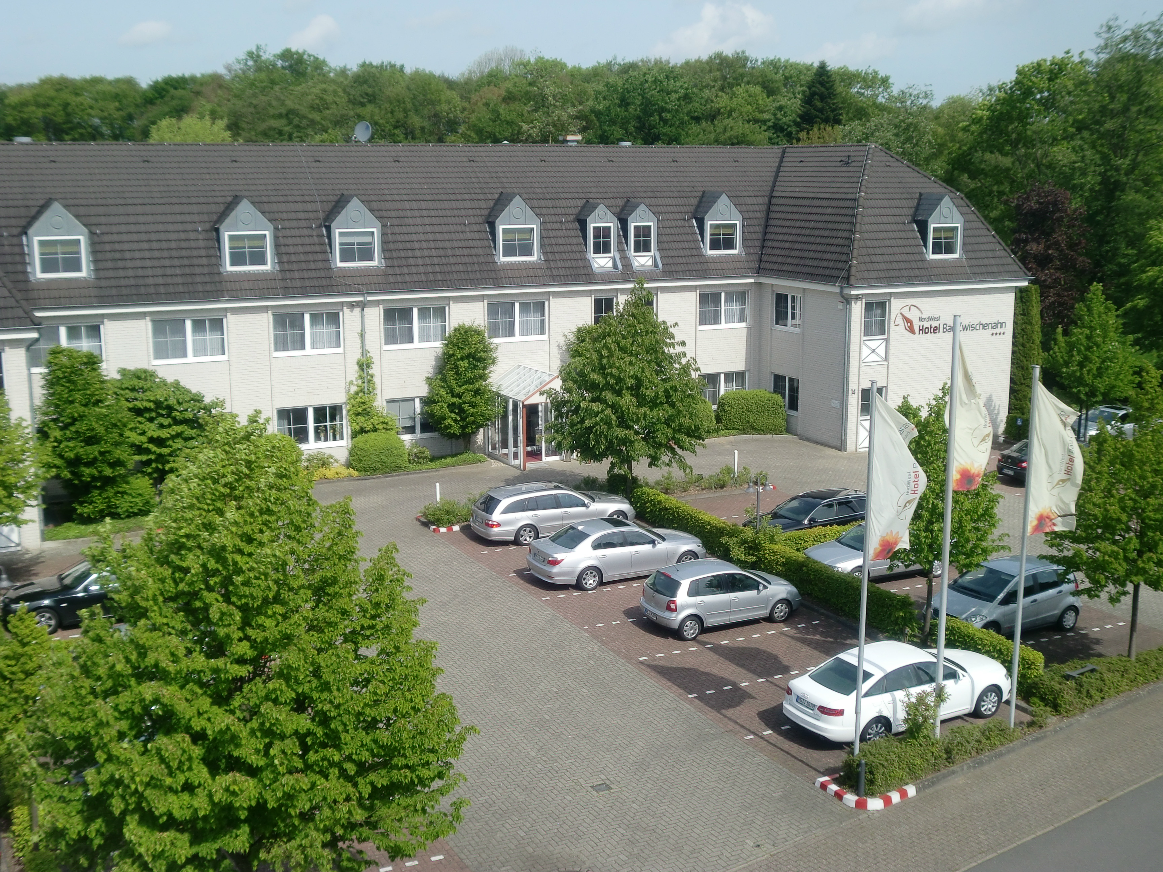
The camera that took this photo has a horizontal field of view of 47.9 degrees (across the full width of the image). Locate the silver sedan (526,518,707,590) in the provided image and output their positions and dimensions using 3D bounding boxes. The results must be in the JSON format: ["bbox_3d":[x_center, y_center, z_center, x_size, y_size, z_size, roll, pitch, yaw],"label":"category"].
[{"bbox_3d":[0.982,2.919,34.124,4.841,1.468,1.846,-6,13,-26],"label":"silver sedan"}]

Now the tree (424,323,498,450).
[{"bbox_3d":[-3.993,-1.413,45.432,2.400,4.849,2.100,-6,13,-25],"label":"tree"}]

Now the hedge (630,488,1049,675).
[{"bbox_3d":[5.379,3.412,33.223,0.880,0.820,15.650,-6,13,-26],"label":"hedge"}]

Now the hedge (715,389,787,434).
[{"bbox_3d":[6.554,-0.888,51.331,2.200,1.420,1.600,-6,13,-27],"label":"hedge"}]

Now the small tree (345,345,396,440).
[{"bbox_3d":[-7.175,-0.925,44.522,1.600,4.265,1.000,-6,13,-25],"label":"small tree"}]

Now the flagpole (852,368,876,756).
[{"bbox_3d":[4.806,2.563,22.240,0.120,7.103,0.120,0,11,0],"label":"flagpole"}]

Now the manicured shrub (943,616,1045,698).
[{"bbox_3d":[8.464,4.645,27.531,0.800,0.770,2.550,-6,13,-27],"label":"manicured shrub"}]

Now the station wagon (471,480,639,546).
[{"bbox_3d":[-0.773,2.143,38.787,4.850,1.500,1.820,-6,13,-27],"label":"station wagon"}]

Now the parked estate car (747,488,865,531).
[{"bbox_3d":[6.916,2.417,38.106,4.780,1.490,1.860,-6,13,-27],"label":"parked estate car"}]

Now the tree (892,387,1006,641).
[{"bbox_3d":[7.951,1.839,28.866,2.600,5.704,2.600,-6,13,-26],"label":"tree"}]

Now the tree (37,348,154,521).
[{"bbox_3d":[-15.057,-0.268,40.481,3.150,5.000,2.700,-6,13,-27],"label":"tree"}]

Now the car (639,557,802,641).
[{"bbox_3d":[3.296,3.646,30.677,3.897,1.465,1.650,-6,13,-26],"label":"car"}]

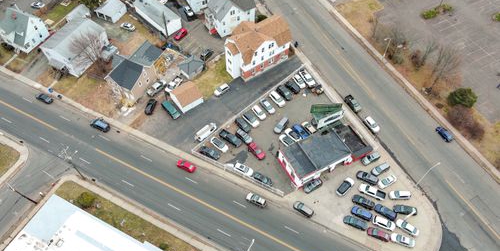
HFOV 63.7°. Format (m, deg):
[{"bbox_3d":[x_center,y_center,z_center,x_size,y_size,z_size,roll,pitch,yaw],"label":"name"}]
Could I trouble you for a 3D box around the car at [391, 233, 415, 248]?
[{"bbox_3d":[31.868,23.810,83.525,4.800,1.450,1.810,18,57,12],"label":"car"}]

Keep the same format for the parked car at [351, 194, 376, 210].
[{"bbox_3d":[24.745,16.671,87.618,4.896,1.420,1.838,23,57,15],"label":"parked car"}]

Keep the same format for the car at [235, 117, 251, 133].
[{"bbox_3d":[-1.799,-0.173,99.233,1.838,1.650,4.692,-36,62,-23],"label":"car"}]

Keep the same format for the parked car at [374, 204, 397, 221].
[{"bbox_3d":[29.199,18.616,86.360,4.700,1.650,1.900,26,61,16],"label":"parked car"}]

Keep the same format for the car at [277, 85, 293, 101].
[{"bbox_3d":[9.057,-8.515,105.874,1.800,1.470,4.550,-32,61,-20],"label":"car"}]

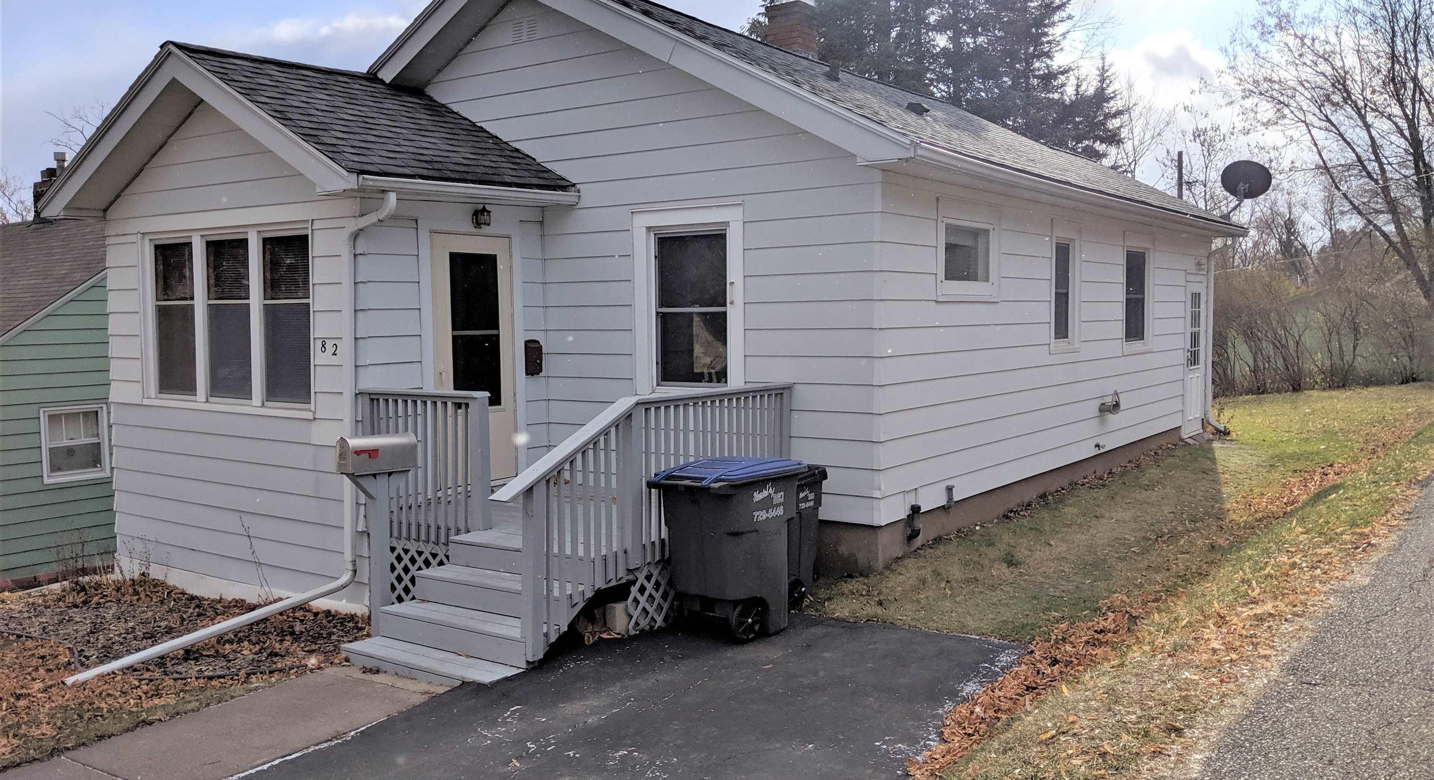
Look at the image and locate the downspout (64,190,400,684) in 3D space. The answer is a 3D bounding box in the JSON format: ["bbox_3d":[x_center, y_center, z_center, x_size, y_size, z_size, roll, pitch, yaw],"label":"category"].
[{"bbox_3d":[-3.186,0.185,7.586,0.450,3.220,2.200,3,5,43],"label":"downspout"}]

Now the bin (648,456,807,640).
[{"bbox_3d":[0.086,0.980,7.118,0.640,1.050,0.840,2,4,32],"label":"bin"}]

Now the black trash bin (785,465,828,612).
[{"bbox_3d":[0.410,0.981,7.687,0.550,0.980,0.680,2,4,31],"label":"black trash bin"}]

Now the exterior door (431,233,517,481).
[{"bbox_3d":[-1.946,-0.223,9.121,0.070,2.070,0.880,2,5,35],"label":"exterior door"}]

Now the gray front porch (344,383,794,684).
[{"bbox_3d":[-1.325,0.787,7.876,2.600,1.580,3.050,2,5,35],"label":"gray front porch"}]

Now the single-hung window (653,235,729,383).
[{"bbox_3d":[-0.190,-0.647,8.874,0.700,1.230,0.100,2,5,35],"label":"single-hung window"}]

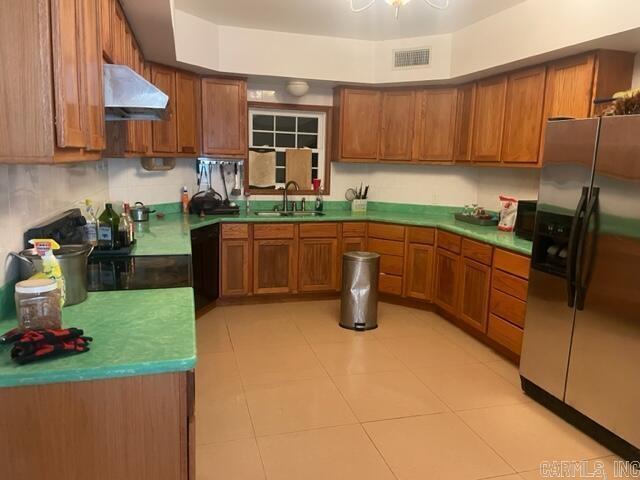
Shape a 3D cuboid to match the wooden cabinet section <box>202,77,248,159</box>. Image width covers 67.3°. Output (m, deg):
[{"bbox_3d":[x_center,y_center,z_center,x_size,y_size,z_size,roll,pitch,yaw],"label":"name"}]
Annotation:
[{"bbox_3d":[-0.994,-1.234,4.925,0.464,0.784,0.316,-1,10,-15],"label":"wooden cabinet section"}]

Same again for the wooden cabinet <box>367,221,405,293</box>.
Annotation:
[{"bbox_3d":[0.801,0.170,5.254,0.424,0.750,0.540,7,11,28],"label":"wooden cabinet"}]

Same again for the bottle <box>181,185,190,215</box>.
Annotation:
[{"bbox_3d":[-1.346,-0.398,4.821,0.070,0.272,0.055,-6,12,-37],"label":"bottle"}]

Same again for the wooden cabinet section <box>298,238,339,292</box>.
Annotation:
[{"bbox_3d":[-0.080,0.225,5.244,0.434,0.577,0.513,-1,10,-15],"label":"wooden cabinet section"}]

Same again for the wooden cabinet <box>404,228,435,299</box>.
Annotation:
[{"bbox_3d":[1.134,0.210,5.082,0.324,0.765,0.588,7,11,29],"label":"wooden cabinet"}]

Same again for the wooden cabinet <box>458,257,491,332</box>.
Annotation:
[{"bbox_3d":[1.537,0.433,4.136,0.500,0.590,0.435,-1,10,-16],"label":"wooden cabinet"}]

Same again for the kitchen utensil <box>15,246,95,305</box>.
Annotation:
[{"bbox_3d":[-1.093,0.142,1.992,0.270,0.216,0.245,-5,11,-32],"label":"kitchen utensil"}]

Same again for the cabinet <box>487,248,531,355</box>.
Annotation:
[{"bbox_3d":[1.682,0.458,3.717,0.550,0.754,0.445,-1,10,-16],"label":"cabinet"}]

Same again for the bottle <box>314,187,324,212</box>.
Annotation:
[{"bbox_3d":[0.004,-0.434,5.425,0.069,0.255,0.054,0,10,-10],"label":"bottle"}]

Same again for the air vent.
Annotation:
[{"bbox_3d":[0.875,-1.727,4.579,0.382,0.176,0.025,7,11,29],"label":"air vent"}]

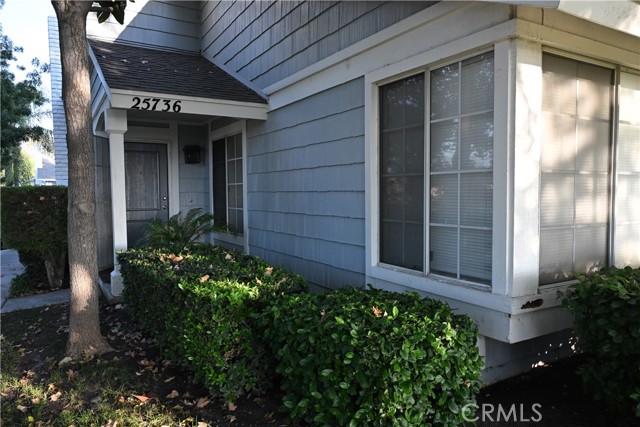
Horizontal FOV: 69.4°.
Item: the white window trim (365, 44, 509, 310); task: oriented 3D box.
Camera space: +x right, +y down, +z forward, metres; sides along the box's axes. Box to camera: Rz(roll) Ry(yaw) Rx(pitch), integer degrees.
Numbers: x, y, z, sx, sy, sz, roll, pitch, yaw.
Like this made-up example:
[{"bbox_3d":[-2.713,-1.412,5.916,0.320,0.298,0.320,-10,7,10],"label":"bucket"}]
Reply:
[{"bbox_3d":[0.841,-0.284,3.578,0.120,1.797,1.575,-2,3,-30],"label":"white window trim"}]

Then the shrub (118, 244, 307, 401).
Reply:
[{"bbox_3d":[-1.069,0.792,4.205,1.008,0.706,2.520,-2,3,-30],"label":"shrub"}]

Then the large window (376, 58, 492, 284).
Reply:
[{"bbox_3d":[0.851,-0.306,3.561,0.090,1.555,1.210,-2,3,-30],"label":"large window"}]

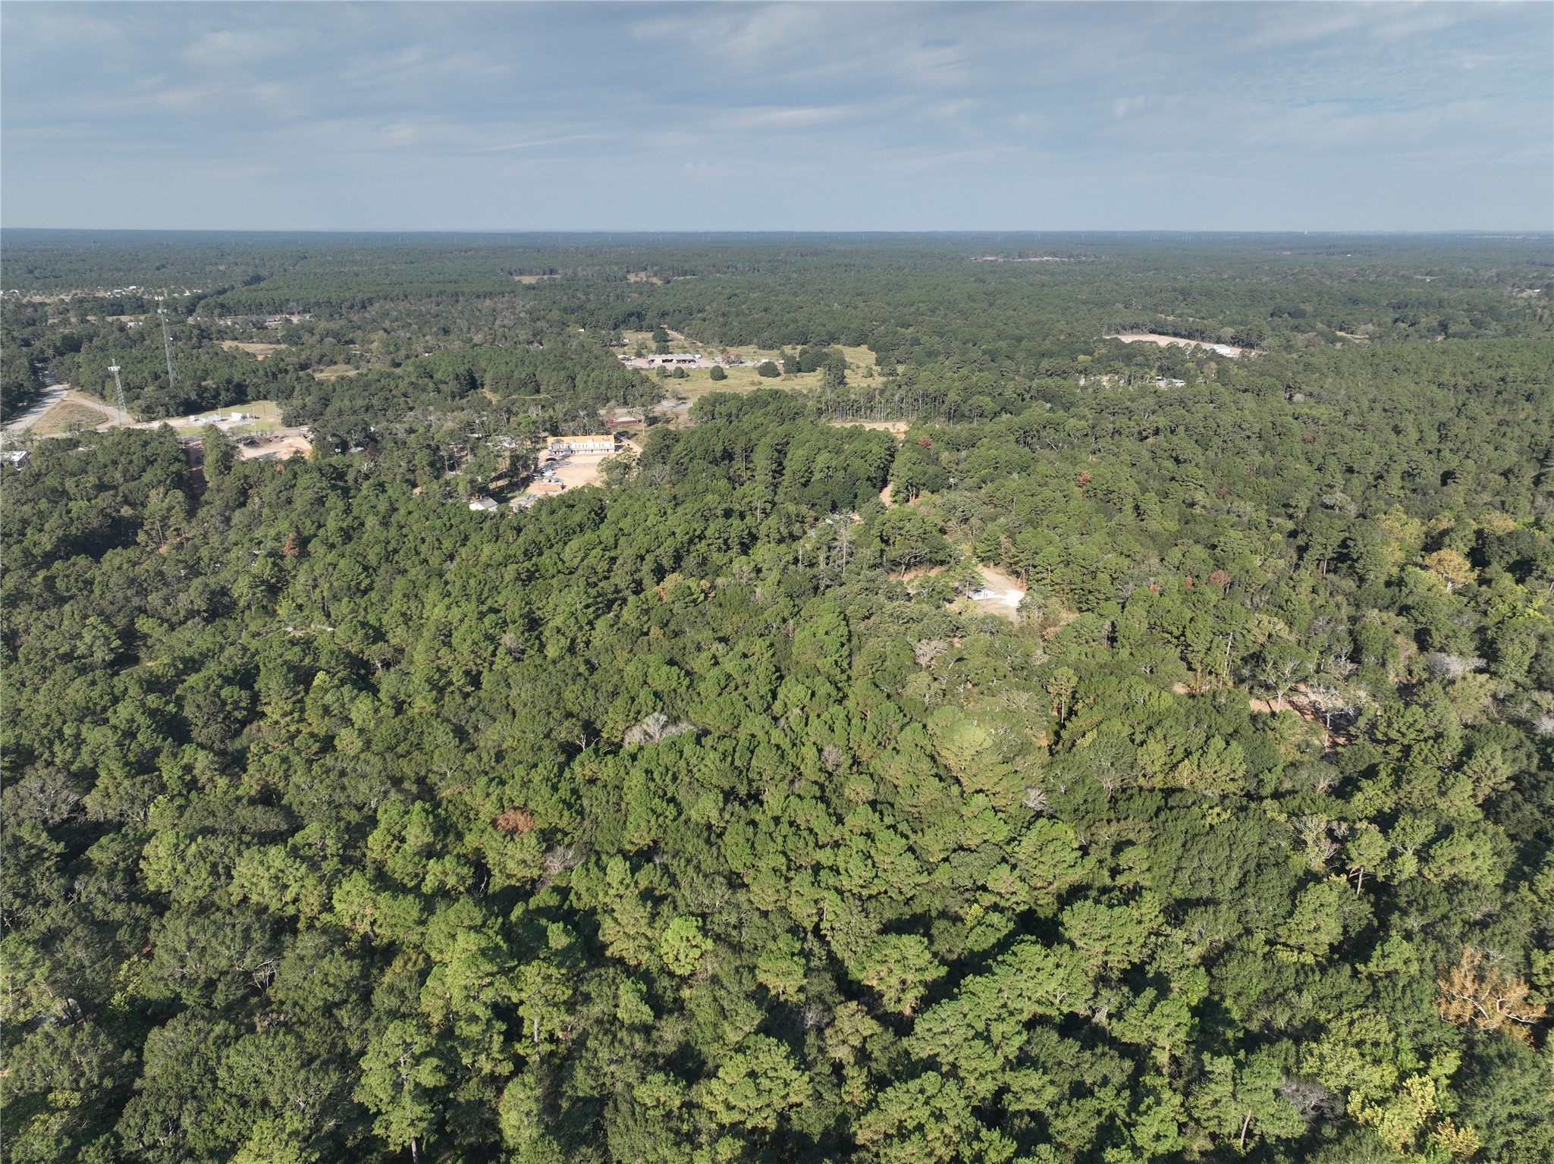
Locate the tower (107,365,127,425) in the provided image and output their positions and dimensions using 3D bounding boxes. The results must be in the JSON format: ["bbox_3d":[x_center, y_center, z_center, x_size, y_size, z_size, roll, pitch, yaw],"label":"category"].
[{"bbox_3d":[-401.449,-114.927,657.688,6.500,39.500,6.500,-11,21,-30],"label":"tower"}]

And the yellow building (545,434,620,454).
[{"bbox_3d":[-106.522,-75.457,589.166,35.720,8.300,11.500,-3,19,-8],"label":"yellow building"}]

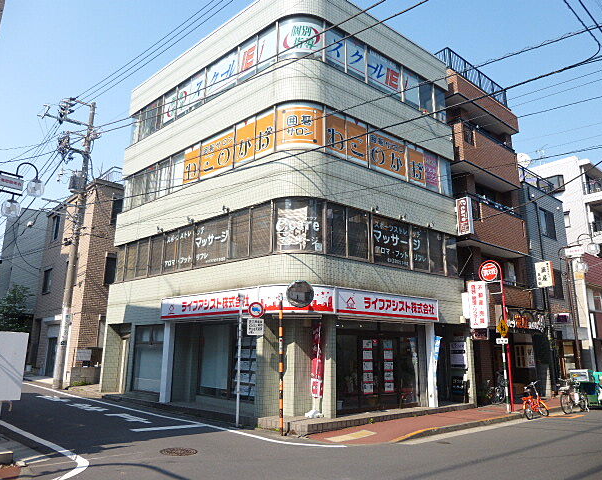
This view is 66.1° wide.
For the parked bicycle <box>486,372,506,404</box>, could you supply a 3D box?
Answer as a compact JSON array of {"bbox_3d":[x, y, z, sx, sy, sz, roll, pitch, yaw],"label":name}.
[{"bbox_3d":[6.638,5.023,15.864,0.580,1.060,1.650,1,-14,0],"label":"parked bicycle"}]

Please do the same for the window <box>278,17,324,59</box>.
[{"bbox_3d":[0.006,-5.785,13.391,1.280,1.140,0.240,0,-14,2],"label":"window"}]

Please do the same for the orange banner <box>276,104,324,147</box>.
[{"bbox_3d":[-0.018,-3.112,12.743,1.300,1.181,0.240,0,-14,2],"label":"orange banner"}]

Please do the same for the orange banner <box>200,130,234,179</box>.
[{"bbox_3d":[-2.665,-2.683,14.620,1.697,1.193,0.060,-11,-18,40],"label":"orange banner"}]

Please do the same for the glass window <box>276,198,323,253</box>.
[{"bbox_3d":[-0.042,-0.362,12.082,1.300,1.409,0.250,0,-14,2],"label":"glass window"}]

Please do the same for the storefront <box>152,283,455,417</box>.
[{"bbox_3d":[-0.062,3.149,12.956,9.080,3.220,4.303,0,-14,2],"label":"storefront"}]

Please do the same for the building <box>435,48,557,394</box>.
[{"bbox_3d":[5.181,0.202,21.452,5.100,13.000,9.000,11,-17,-37],"label":"building"}]

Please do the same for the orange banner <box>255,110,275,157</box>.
[{"bbox_3d":[-1.024,-3.022,13.203,0.775,1.252,0.060,-11,-18,40],"label":"orange banner"}]

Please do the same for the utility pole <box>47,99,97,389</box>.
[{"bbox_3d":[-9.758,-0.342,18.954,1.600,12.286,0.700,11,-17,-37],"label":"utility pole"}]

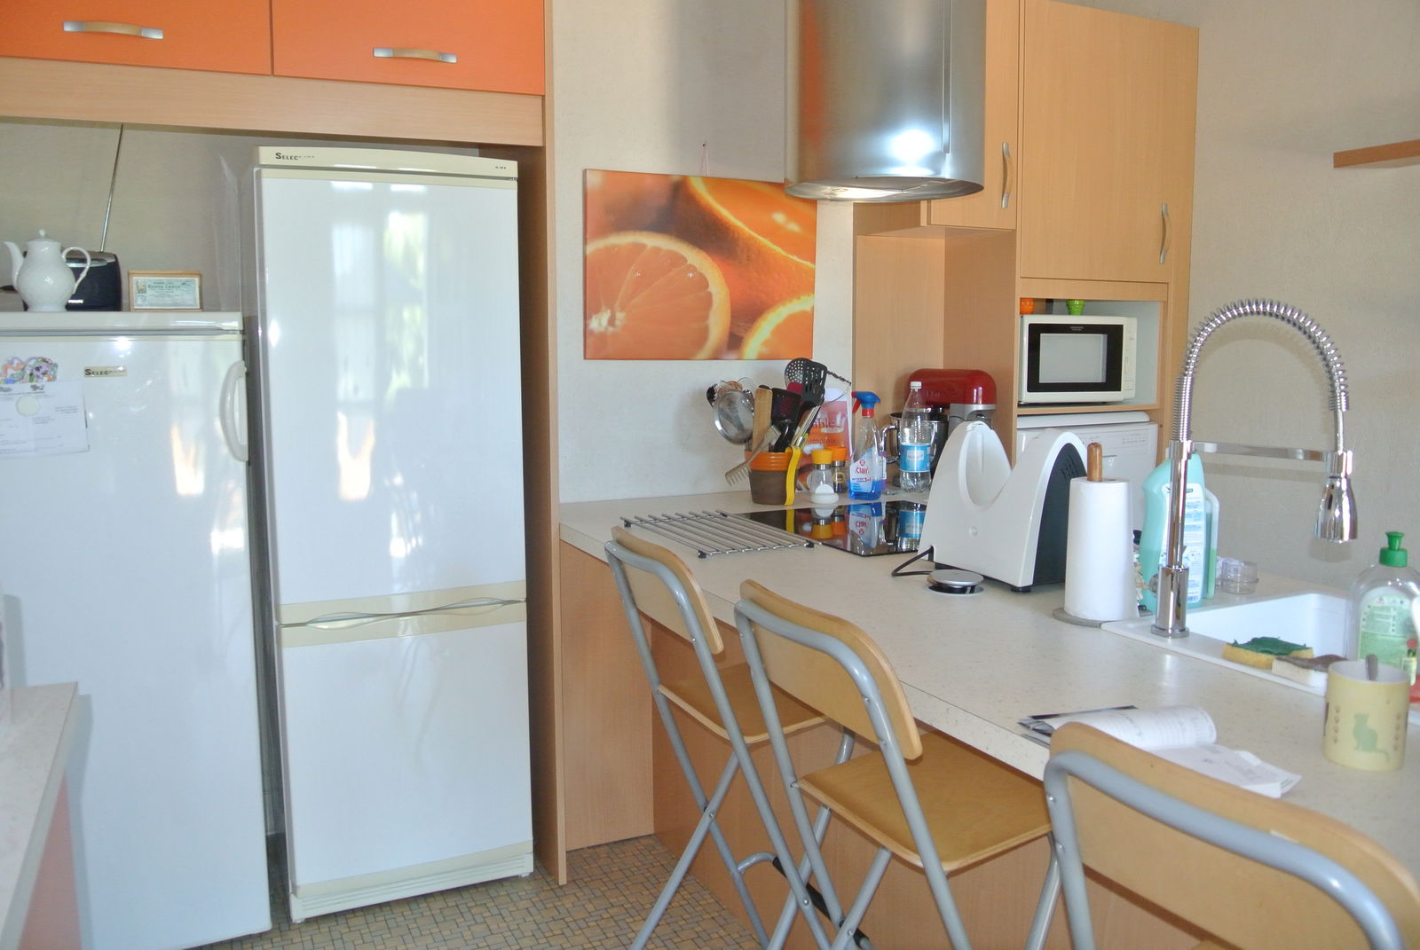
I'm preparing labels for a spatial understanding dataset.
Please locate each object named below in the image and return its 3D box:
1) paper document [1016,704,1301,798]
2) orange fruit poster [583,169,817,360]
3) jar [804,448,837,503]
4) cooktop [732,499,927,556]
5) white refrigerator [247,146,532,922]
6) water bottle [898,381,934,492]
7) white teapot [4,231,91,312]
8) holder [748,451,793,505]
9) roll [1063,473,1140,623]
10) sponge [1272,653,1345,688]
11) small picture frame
[{"bbox_3d":[0.461,0.273,1.094,0.193,0.032,0.258,-3,8,-24],"label":"paper document"},{"bbox_3d":[-0.015,-0.562,2.923,0.689,0.490,0.025,-3,8,-24],"label":"orange fruit poster"},{"bbox_3d":[0.301,0.000,2.873,0.080,0.142,0.080,0,7,0],"label":"jar"},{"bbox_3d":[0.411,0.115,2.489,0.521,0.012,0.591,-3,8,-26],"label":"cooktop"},{"bbox_3d":[-0.836,0.122,2.749,0.580,1.752,0.600,-3,8,-24],"label":"white refrigerator"},{"bbox_3d":[0.599,-0.112,3.079,0.088,0.315,0.088,0,7,0],"label":"water bottle"},{"bbox_3d":[-1.433,-0.439,2.304,0.178,0.176,0.115,-4,8,-29],"label":"white teapot"},{"bbox_3d":[0.163,0.004,2.864,0.120,0.137,0.120,0,7,0],"label":"holder"},{"bbox_3d":[0.598,0.104,1.617,0.108,0.217,0.108,0,7,0],"label":"roll"},{"bbox_3d":[0.756,0.238,1.312,0.065,0.027,0.095,-2,7,-13],"label":"sponge"},{"bbox_3d":[-1.283,-0.428,2.515,0.151,0.101,0.020,-3,8,-24],"label":"small picture frame"}]

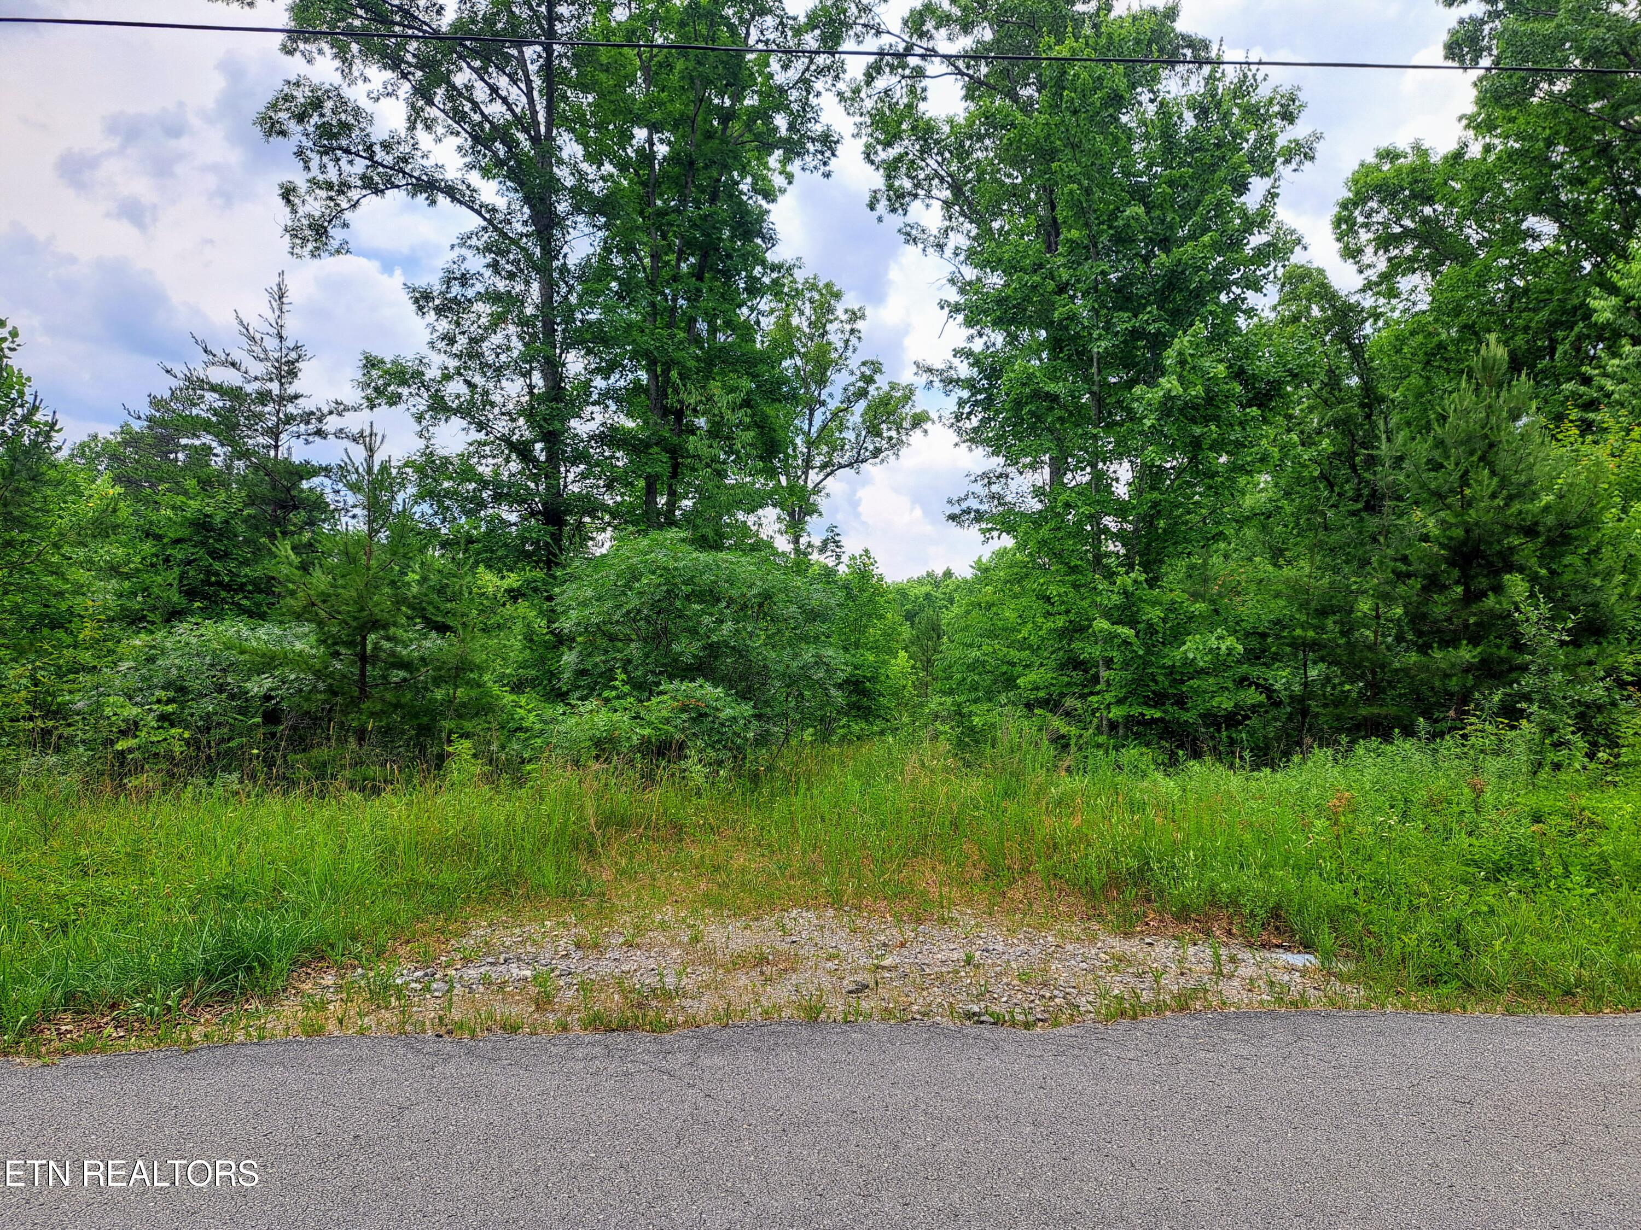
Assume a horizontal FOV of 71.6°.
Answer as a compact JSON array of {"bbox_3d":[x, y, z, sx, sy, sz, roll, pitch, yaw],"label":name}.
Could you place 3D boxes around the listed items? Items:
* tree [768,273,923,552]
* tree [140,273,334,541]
[{"bbox_3d":[0.200,-4.000,35.000,5.800,12.600,5.600,0,0,0],"label":"tree"},{"bbox_3d":[-12.100,-2.600,24.000,4.600,9.200,4.400,0,0,0],"label":"tree"}]

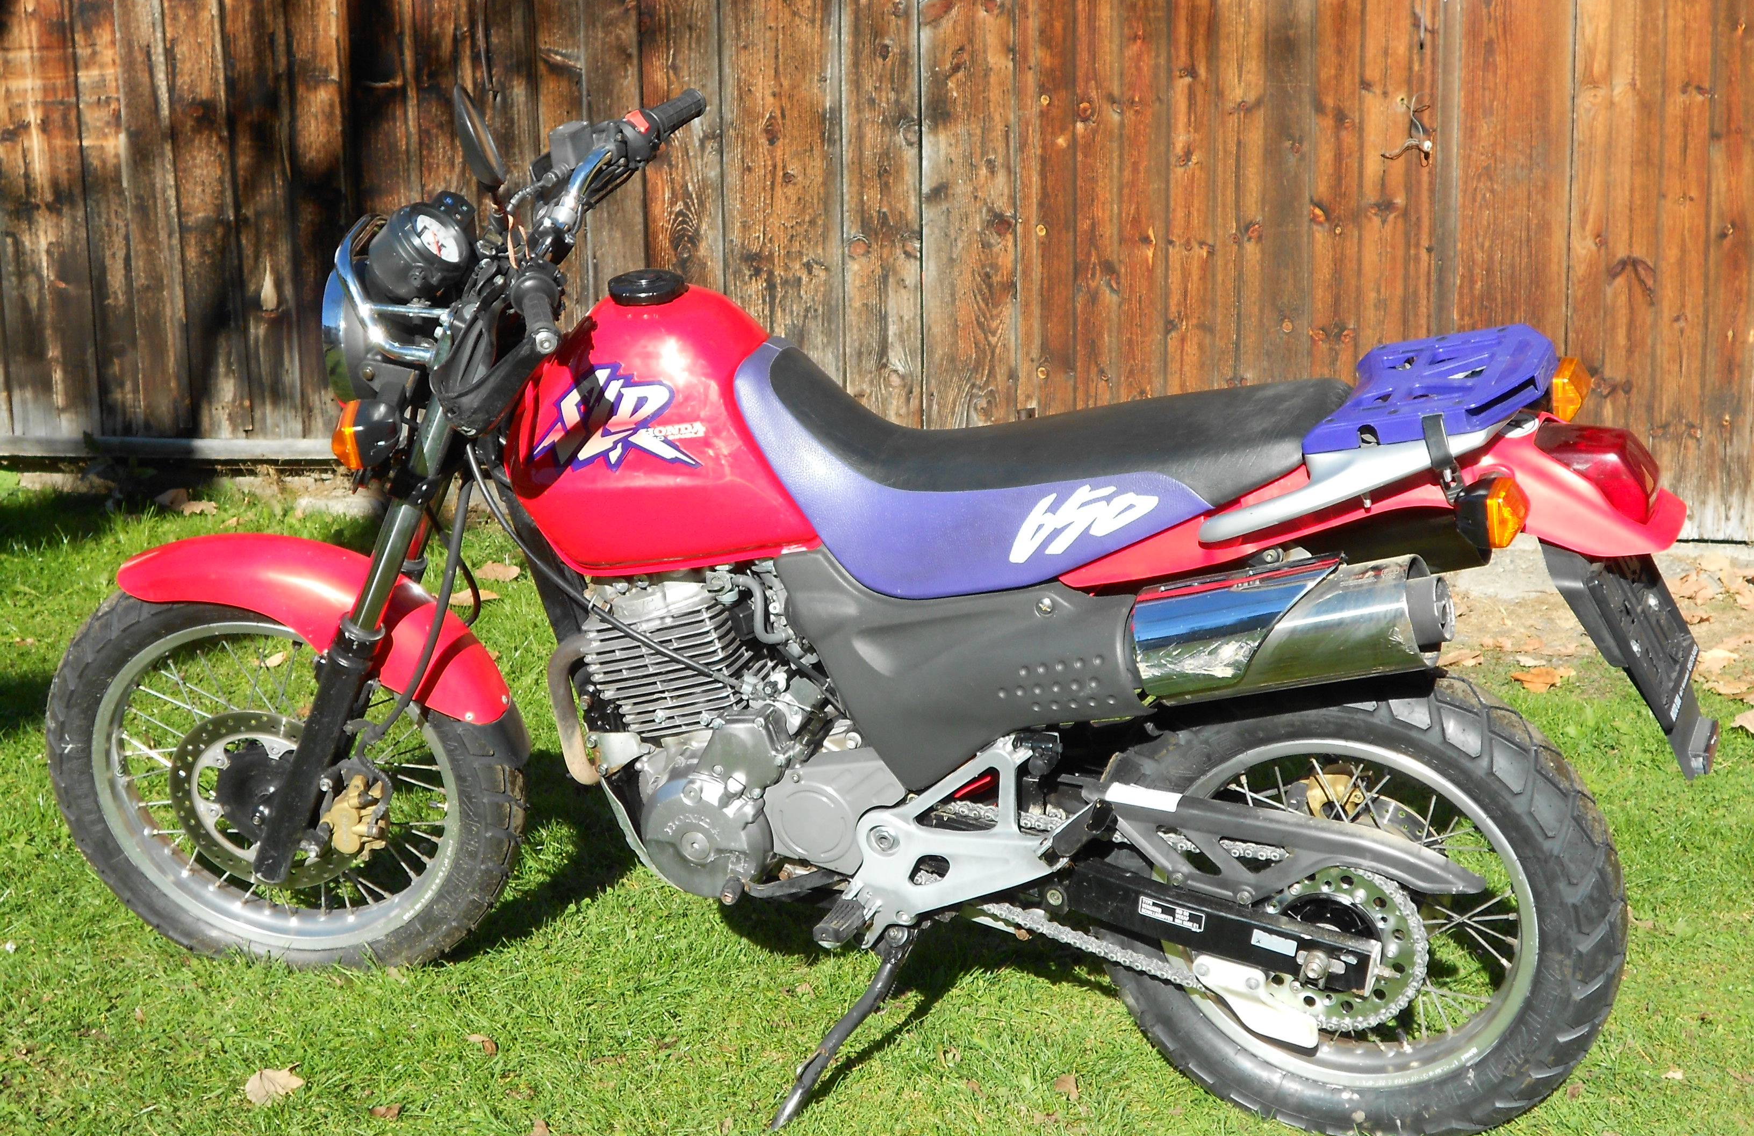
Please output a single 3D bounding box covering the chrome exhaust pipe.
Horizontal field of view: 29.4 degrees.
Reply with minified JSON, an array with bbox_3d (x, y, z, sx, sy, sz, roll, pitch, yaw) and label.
[{"bbox_3d":[0.451,0.068,3.683,0.385,0.125,0.120,-8,18,25],"label":"chrome exhaust pipe"}]

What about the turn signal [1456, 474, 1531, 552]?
[{"bbox_3d":[0.642,-0.057,3.492,0.070,0.060,0.068,5,25,20],"label":"turn signal"}]

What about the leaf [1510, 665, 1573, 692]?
[{"bbox_3d":[1.191,0.199,5.995,0.115,0.030,0.110,-1,14,0],"label":"leaf"}]

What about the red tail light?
[{"bbox_3d":[0.782,-0.106,3.630,0.125,0.085,0.110,5,25,20],"label":"red tail light"}]

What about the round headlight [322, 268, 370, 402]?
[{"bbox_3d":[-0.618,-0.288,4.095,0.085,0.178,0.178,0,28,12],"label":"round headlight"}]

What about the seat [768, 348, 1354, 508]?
[{"bbox_3d":[0.212,-0.177,3.850,0.700,0.135,0.280,5,23,20],"label":"seat"}]

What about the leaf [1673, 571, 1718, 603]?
[{"bbox_3d":[1.622,0.037,6.636,0.095,0.035,0.110,-1,14,0],"label":"leaf"}]

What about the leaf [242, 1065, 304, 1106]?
[{"bbox_3d":[-0.760,0.653,4.215,0.075,0.025,0.085,-1,14,0],"label":"leaf"}]

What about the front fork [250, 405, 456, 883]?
[{"bbox_3d":[-0.635,0.048,4.284,0.070,0.840,0.240,24,31,-1],"label":"front fork"}]

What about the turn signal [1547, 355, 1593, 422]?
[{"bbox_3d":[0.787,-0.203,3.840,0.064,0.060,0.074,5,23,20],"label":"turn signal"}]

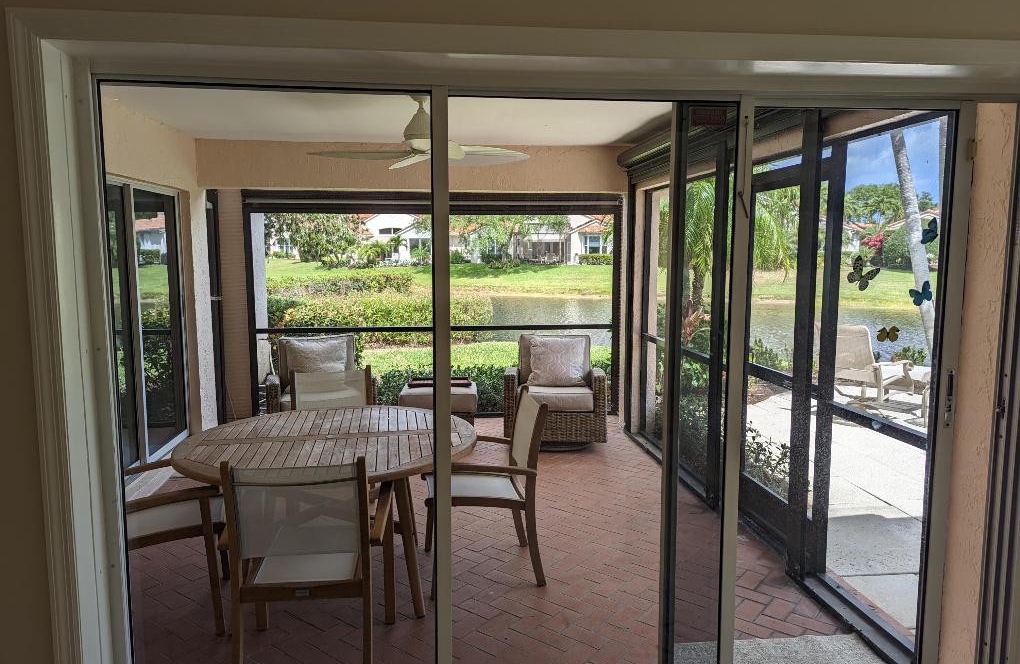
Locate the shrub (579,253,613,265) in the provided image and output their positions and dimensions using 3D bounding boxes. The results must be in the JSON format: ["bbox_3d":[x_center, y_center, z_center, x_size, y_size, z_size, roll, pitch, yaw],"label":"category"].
[{"bbox_3d":[8.136,-6.906,67.000,3.400,1.100,1.300,1,6,7],"label":"shrub"}]

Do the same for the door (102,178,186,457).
[{"bbox_3d":[-2.888,-0.052,5.501,0.120,2.140,1.830,-1,6,-6],"label":"door"}]

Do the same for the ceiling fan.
[{"bbox_3d":[-0.593,-1.307,4.347,1.450,0.480,1.450,-1,6,-6],"label":"ceiling fan"}]

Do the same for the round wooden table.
[{"bbox_3d":[-0.850,0.877,3.458,1.400,0.733,1.400,0,6,0],"label":"round wooden table"}]

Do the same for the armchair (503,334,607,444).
[{"bbox_3d":[0.396,0.503,6.126,0.820,0.900,0.860,1,6,6],"label":"armchair"}]

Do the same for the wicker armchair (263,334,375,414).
[{"bbox_3d":[-1.552,0.537,5.819,0.820,0.900,0.860,-2,6,-15],"label":"wicker armchair"}]

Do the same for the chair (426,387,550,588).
[{"bbox_3d":[-0.147,0.773,3.624,0.600,0.905,0.580,-1,6,-10],"label":"chair"}]

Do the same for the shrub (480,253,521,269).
[{"bbox_3d":[-0.845,-6.360,63.000,3.600,1.400,2.000,0,6,-1],"label":"shrub"}]

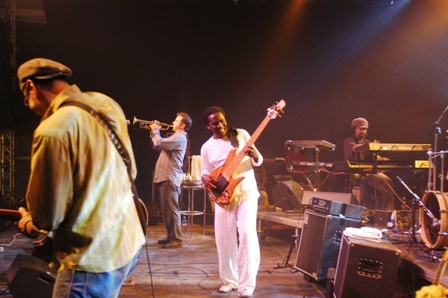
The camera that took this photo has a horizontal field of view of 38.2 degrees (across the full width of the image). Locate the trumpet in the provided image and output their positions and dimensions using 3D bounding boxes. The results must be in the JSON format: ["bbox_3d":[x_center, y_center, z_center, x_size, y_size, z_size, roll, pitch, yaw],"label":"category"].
[{"bbox_3d":[-0.920,-0.322,8.420,0.540,0.155,0.125,9,1,-4],"label":"trumpet"}]

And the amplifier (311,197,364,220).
[{"bbox_3d":[1.160,0.608,6.660,0.350,0.132,0.470,10,-1,-15],"label":"amplifier"}]

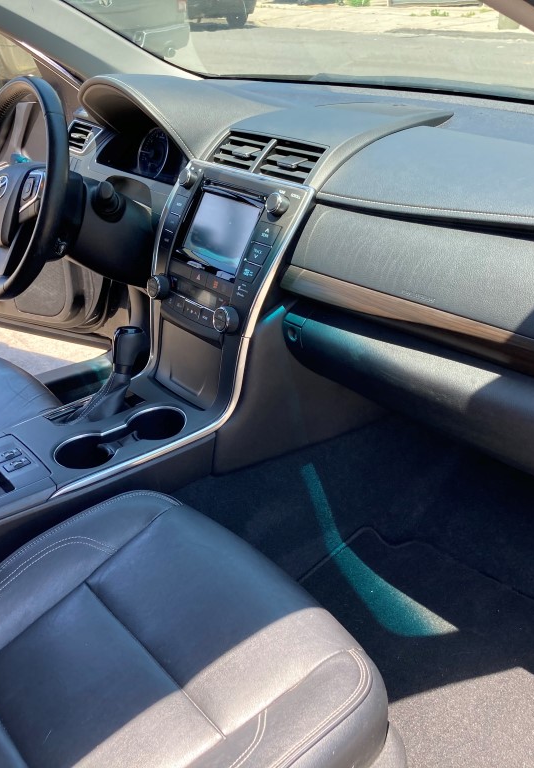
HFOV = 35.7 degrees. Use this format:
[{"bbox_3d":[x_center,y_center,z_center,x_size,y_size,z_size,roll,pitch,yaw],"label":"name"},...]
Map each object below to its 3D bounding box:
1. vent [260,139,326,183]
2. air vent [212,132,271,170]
[{"bbox_3d":[0.035,-0.328,1.238,0.030,0.060,0.114,33,-3,-43],"label":"vent"},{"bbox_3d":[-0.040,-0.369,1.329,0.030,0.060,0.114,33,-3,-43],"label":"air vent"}]

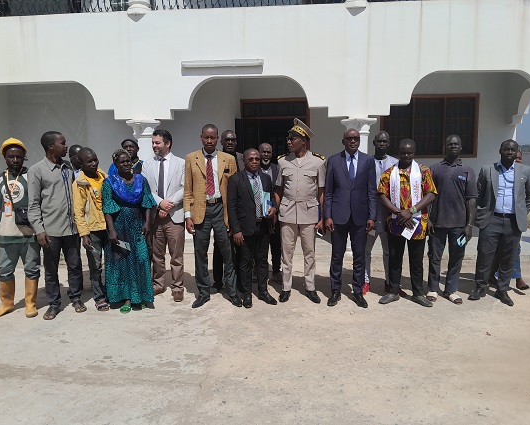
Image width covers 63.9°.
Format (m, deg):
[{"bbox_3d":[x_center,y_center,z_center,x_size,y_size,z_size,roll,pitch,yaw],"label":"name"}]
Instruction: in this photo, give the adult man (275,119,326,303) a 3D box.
[{"bbox_3d":[0.376,-0.025,4.525,0.551,1.921,0.360,0,5,5],"label":"adult man"}]

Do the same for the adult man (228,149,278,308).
[{"bbox_3d":[-0.129,0.150,4.408,0.500,1.611,0.340,-2,6,-16],"label":"adult man"}]

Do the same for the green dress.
[{"bbox_3d":[-1.365,0.275,4.318,0.510,1.336,0.370,-2,6,-14],"label":"green dress"}]

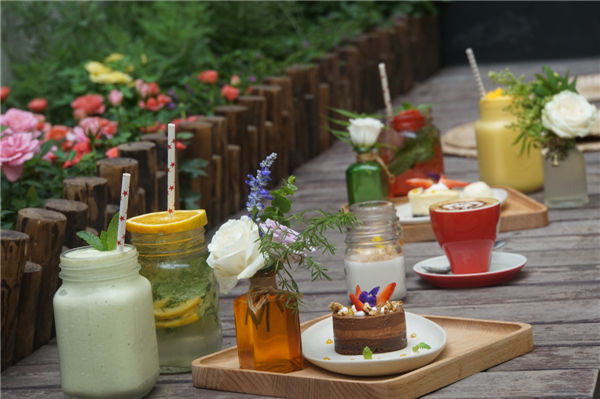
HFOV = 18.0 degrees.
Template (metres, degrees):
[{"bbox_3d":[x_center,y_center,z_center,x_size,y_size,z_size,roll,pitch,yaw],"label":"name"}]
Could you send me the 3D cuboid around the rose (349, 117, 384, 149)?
[{"bbox_3d":[0.091,-0.089,2.597,0.048,0.036,0.048,-5,9,0],"label":"rose"}]

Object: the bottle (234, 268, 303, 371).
[{"bbox_3d":[-0.030,0.110,1.747,0.058,0.090,0.056,-5,9,0],"label":"bottle"}]

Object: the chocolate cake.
[{"bbox_3d":[0.065,0.118,1.768,0.069,0.041,0.069,-5,9,0],"label":"chocolate cake"}]

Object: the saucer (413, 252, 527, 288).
[{"bbox_3d":[0.189,0.081,2.104,0.126,0.020,0.126,-5,9,1],"label":"saucer"}]

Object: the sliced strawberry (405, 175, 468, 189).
[{"bbox_3d":[0.195,-0.025,2.700,0.090,0.019,0.030,-5,9,0],"label":"sliced strawberry"}]

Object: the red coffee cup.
[{"bbox_3d":[0.188,0.045,2.104,0.079,0.080,0.091,-2,9,20],"label":"red coffee cup"}]

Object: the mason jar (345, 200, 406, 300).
[{"bbox_3d":[0.081,0.056,2.069,0.067,0.099,0.067,-5,9,1],"label":"mason jar"}]

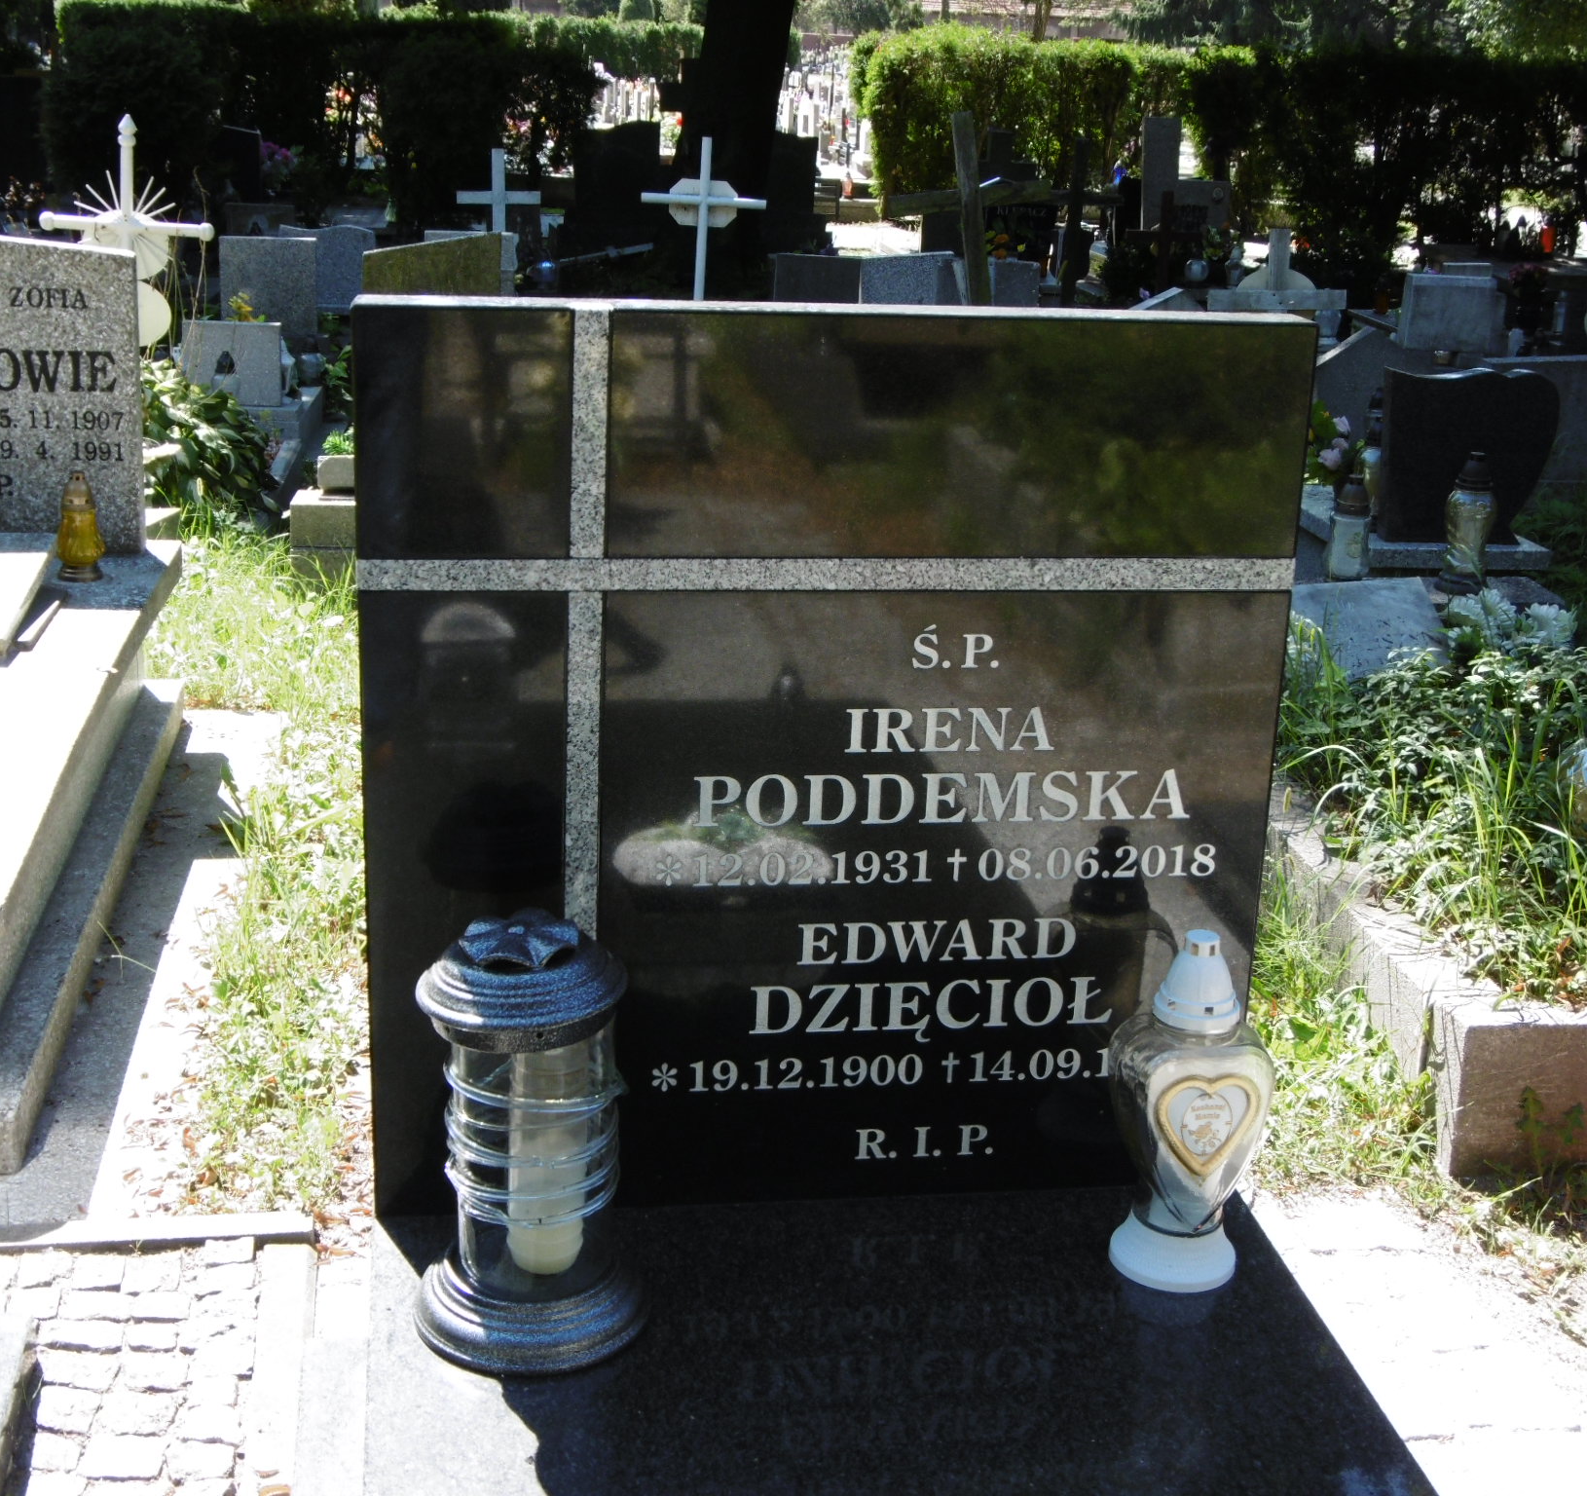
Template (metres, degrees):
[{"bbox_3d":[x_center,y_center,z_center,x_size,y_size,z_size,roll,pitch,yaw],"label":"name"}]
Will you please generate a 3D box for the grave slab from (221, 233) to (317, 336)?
[{"bbox_3d":[-2.094,-1.843,9.915,0.387,0.392,0.090,-1,17,-8],"label":"grave slab"}]

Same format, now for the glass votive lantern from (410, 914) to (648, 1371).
[{"bbox_3d":[-0.211,0.299,1.983,0.186,0.344,0.186,2,16,0],"label":"glass votive lantern"}]

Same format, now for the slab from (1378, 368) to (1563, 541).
[{"bbox_3d":[1.498,-0.647,5.504,0.386,0.378,0.060,0,17,-7],"label":"slab"}]

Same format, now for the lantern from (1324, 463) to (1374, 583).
[{"bbox_3d":[1.157,-0.466,5.114,0.095,0.228,0.095,2,16,0],"label":"lantern"}]

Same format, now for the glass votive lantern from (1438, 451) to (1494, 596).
[{"bbox_3d":[1.376,-0.460,5.010,0.113,0.279,0.113,2,16,0],"label":"glass votive lantern"}]

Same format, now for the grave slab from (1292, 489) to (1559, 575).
[{"bbox_3d":[1.419,-0.537,5.868,0.416,0.045,0.850,0,17,-7],"label":"grave slab"}]

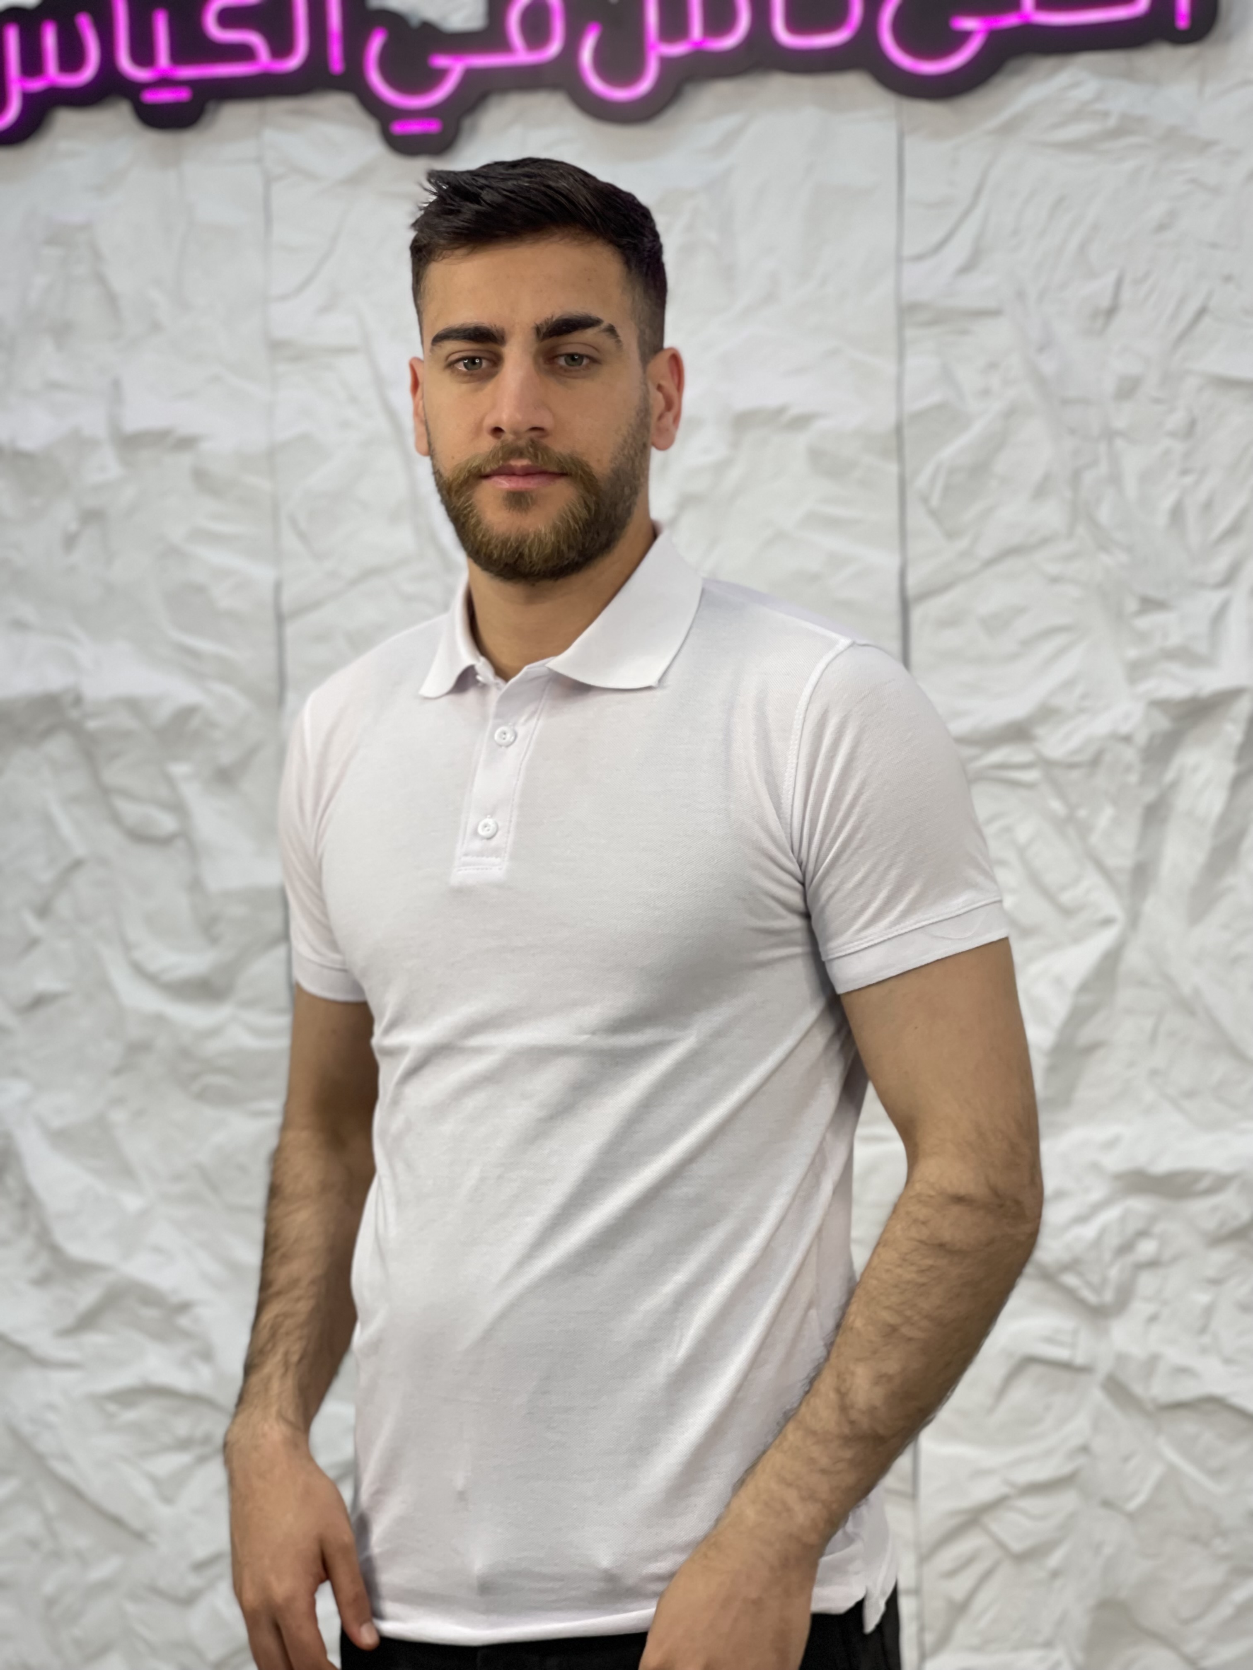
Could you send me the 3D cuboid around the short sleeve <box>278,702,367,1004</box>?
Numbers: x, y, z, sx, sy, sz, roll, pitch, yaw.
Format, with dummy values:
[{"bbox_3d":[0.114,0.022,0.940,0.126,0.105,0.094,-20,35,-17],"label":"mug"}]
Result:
[{"bbox_3d":[-0.196,0.012,2.120,0.110,0.205,0.150,0,4,25],"label":"short sleeve"}]

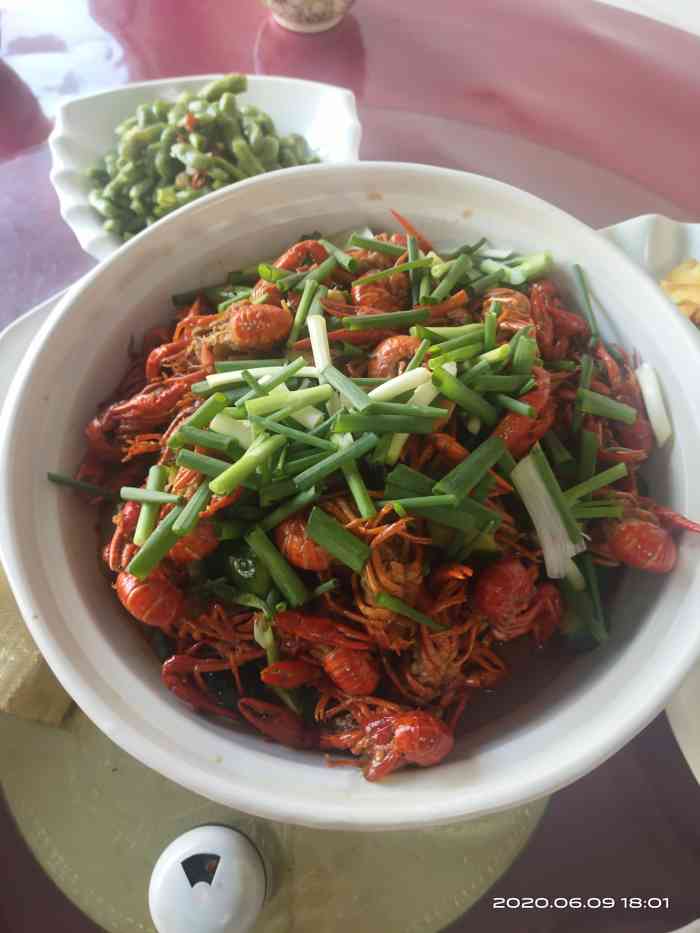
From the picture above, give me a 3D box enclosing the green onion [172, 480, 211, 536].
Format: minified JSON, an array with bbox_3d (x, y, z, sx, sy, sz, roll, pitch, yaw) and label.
[{"bbox_3d":[-0.076,0.019,0.392,0.006,0.006,0.028,22,64,12],"label":"green onion"}]

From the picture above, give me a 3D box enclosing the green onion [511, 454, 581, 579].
[{"bbox_3d":[0.092,0.022,0.388,0.016,0.009,0.060,-10,62,-5],"label":"green onion"}]

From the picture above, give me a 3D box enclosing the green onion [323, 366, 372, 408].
[{"bbox_3d":[-0.002,-0.038,0.380,0.006,0.006,0.029,-38,63,-19],"label":"green onion"}]

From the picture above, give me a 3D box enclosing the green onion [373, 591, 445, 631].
[{"bbox_3d":[0.027,0.065,0.356,0.034,0.004,0.004,26,66,2],"label":"green onion"}]

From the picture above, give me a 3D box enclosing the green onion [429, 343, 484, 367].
[{"bbox_3d":[0.052,-0.054,0.391,0.030,0.004,0.005,-19,61,-20],"label":"green onion"}]

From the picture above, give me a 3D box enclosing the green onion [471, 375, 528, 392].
[{"bbox_3d":[0.073,-0.040,0.396,0.030,0.007,0.007,-4,64,-9],"label":"green onion"}]

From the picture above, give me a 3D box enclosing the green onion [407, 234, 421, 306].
[{"bbox_3d":[0.037,-0.114,0.466,0.005,0.005,0.053,-1,61,0],"label":"green onion"}]

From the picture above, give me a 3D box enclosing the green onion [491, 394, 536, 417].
[{"bbox_3d":[0.075,-0.030,0.377,0.024,0.004,0.004,26,63,8],"label":"green onion"}]

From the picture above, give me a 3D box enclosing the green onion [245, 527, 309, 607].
[{"bbox_3d":[-0.034,0.046,0.369,0.008,0.007,0.038,-33,76,-15],"label":"green onion"}]

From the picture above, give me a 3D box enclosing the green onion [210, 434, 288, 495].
[{"bbox_3d":[-0.045,-0.001,0.360,0.039,0.007,0.008,-36,65,-6],"label":"green onion"}]

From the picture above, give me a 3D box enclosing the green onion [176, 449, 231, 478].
[{"bbox_3d":[-0.070,0.000,0.397,0.032,0.006,0.006,21,64,12],"label":"green onion"}]

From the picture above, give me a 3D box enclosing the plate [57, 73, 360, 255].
[{"bbox_3d":[-0.101,-0.194,0.581,0.221,0.050,0.198,-1,61,0],"label":"plate"}]

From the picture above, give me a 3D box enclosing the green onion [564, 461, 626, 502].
[{"bbox_3d":[0.112,0.007,0.370,0.041,0.004,0.005,-24,62,-26],"label":"green onion"}]

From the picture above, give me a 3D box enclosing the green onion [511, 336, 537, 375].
[{"bbox_3d":[0.085,-0.055,0.397,0.010,0.009,0.027,8,53,7],"label":"green onion"}]

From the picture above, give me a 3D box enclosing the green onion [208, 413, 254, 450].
[{"bbox_3d":[-0.054,-0.017,0.374,0.026,0.008,0.009,27,64,24],"label":"green onion"}]

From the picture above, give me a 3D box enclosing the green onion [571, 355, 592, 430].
[{"bbox_3d":[0.114,-0.036,0.398,0.005,0.004,0.049,13,60,8],"label":"green onion"}]

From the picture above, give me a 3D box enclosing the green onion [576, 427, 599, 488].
[{"bbox_3d":[0.124,-0.005,0.420,0.007,0.005,0.037,7,62,5],"label":"green onion"}]

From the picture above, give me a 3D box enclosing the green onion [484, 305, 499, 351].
[{"bbox_3d":[0.075,-0.073,0.428,0.006,0.006,0.029,3,62,2],"label":"green onion"}]

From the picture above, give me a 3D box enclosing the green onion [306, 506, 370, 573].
[{"bbox_3d":[-0.005,0.032,0.350,0.031,0.005,0.010,36,67,15],"label":"green onion"}]

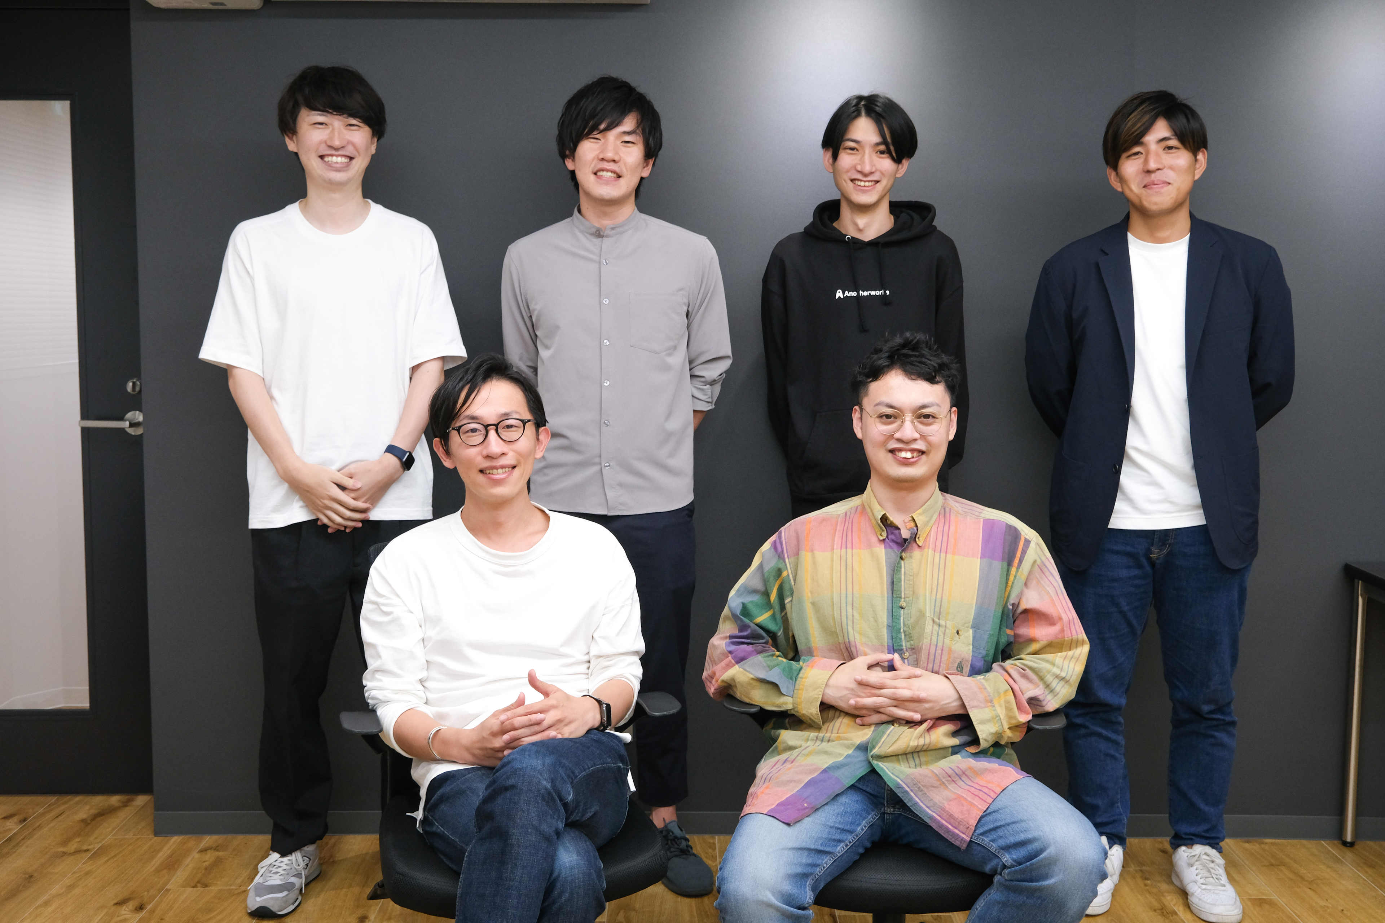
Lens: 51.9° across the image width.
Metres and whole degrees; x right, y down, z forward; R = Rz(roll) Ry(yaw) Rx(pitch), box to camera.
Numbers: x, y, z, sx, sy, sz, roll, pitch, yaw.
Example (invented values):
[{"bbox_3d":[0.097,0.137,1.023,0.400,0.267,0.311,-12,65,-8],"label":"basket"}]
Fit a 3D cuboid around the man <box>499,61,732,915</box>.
[{"bbox_3d":[-0.174,0.053,3.151,0.490,1.777,0.350,1,6,7],"label":"man"}]

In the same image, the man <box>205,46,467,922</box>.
[{"bbox_3d":[-0.758,0.063,3.032,0.540,1.774,0.340,-1,6,-8],"label":"man"}]

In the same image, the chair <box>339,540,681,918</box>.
[{"bbox_3d":[-0.308,0.581,2.370,0.610,0.880,0.620,-1,6,-12],"label":"chair"}]

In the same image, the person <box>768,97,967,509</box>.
[{"bbox_3d":[0.377,0.072,3.163,0.460,1.743,0.350,1,6,5],"label":"person"}]

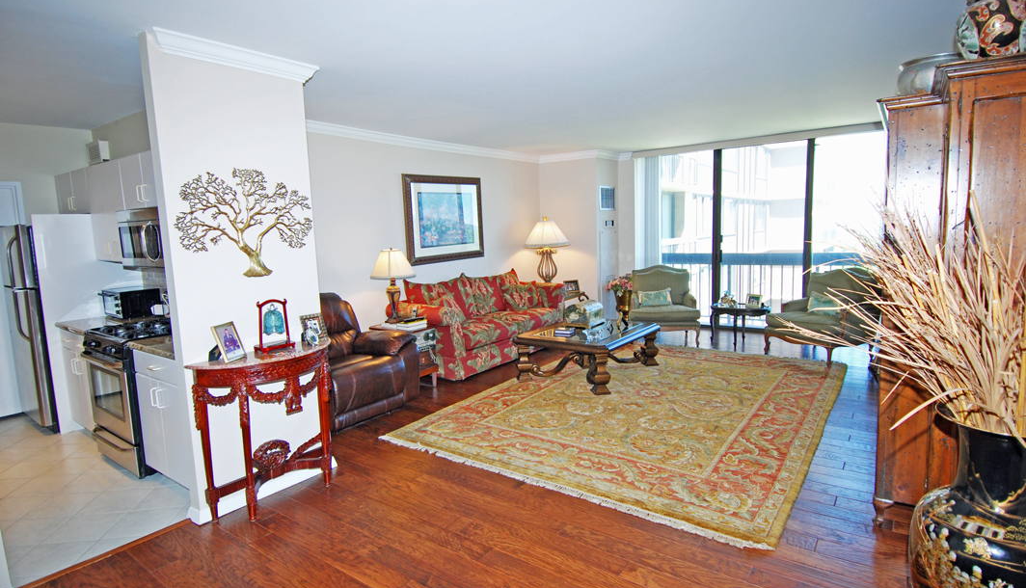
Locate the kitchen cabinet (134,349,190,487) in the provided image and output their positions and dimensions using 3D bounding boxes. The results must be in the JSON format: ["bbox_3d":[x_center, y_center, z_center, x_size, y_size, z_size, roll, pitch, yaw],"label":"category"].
[{"bbox_3d":[-1.902,0.746,3.310,0.750,0.860,0.620,3,9,36],"label":"kitchen cabinet"}]

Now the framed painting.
[{"bbox_3d":[-0.811,-0.910,6.283,0.050,1.030,1.350,3,9,36],"label":"framed painting"}]

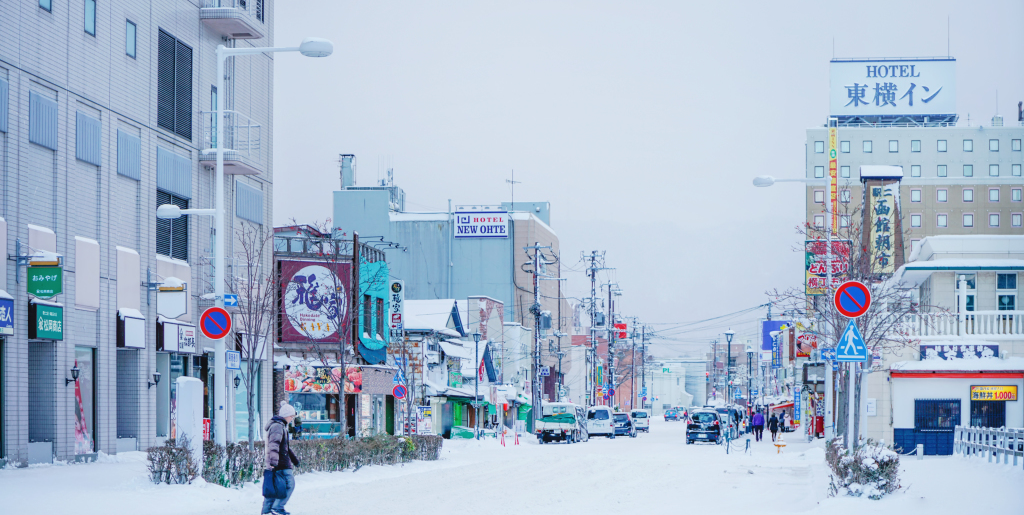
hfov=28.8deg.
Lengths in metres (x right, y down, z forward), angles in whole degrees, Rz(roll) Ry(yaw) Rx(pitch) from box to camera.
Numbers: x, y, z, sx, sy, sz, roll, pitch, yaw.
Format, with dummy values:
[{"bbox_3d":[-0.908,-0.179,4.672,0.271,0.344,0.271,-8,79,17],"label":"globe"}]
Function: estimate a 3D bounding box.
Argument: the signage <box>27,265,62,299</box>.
[{"bbox_3d":[-11.496,0.615,49.000,0.870,0.830,0.120,0,-4,7],"label":"signage"}]

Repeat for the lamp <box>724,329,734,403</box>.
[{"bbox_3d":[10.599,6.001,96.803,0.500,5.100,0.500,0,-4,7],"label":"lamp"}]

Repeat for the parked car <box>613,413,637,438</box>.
[{"bbox_3d":[7.340,11.223,133.690,1.700,1.650,4.300,-1,-4,7],"label":"parked car"}]

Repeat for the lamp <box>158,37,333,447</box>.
[{"bbox_3d":[-5.219,0.059,39.000,3.450,8.850,0.450,-1,-4,7],"label":"lamp"}]

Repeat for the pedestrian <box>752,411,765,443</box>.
[{"bbox_3d":[13.245,9.050,107.065,0.600,1.700,0.400,-1,-4,7],"label":"pedestrian"}]

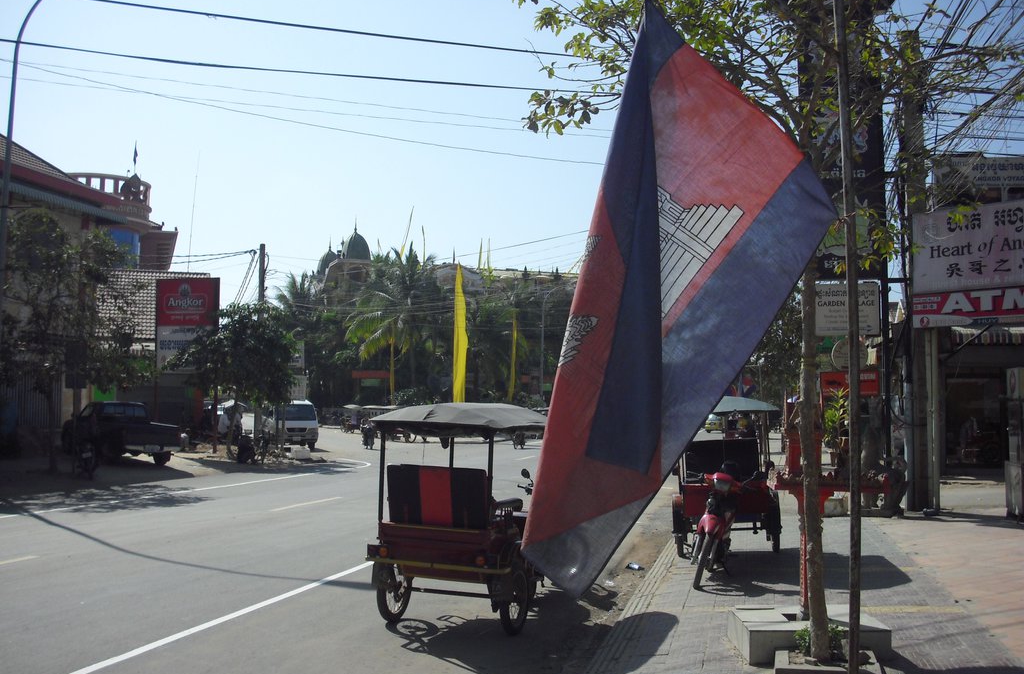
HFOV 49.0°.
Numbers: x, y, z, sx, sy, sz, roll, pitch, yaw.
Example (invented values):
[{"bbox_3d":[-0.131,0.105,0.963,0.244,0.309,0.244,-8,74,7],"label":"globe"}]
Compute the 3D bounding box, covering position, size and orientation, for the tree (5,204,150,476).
[{"bbox_3d":[-11.676,0.018,30.063,4.377,6.994,4.158,0,-4,0],"label":"tree"}]

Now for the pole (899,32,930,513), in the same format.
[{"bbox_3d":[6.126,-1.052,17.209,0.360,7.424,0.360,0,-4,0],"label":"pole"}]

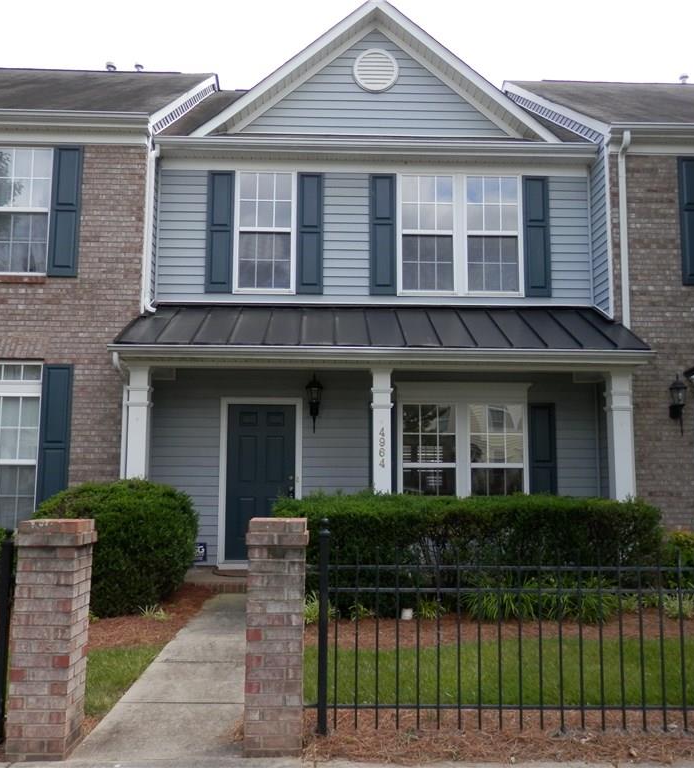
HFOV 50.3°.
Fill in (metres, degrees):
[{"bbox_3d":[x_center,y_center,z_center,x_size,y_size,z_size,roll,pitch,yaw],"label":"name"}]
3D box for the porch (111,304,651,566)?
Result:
[{"bbox_3d":[0.383,0.605,8.970,6.110,3.510,1.650,1,-6,-1],"label":"porch"}]

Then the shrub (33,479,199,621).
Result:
[{"bbox_3d":[-2.409,1.625,7.605,1.750,1.250,1.550,1,-6,-1],"label":"shrub"}]

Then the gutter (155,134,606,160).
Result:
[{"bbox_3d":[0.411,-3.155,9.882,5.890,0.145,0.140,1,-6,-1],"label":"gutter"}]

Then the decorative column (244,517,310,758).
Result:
[{"bbox_3d":[-0.372,1.328,3.981,0.324,1.174,0.324,1,-6,-1],"label":"decorative column"}]

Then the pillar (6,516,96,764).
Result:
[{"bbox_3d":[-1.558,1.325,3.922,0.324,1.144,0.324,1,-6,-1],"label":"pillar"}]

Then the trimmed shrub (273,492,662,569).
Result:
[{"bbox_3d":[1.216,1.718,7.629,4.020,1.140,1.100,1,-6,-1],"label":"trimmed shrub"}]

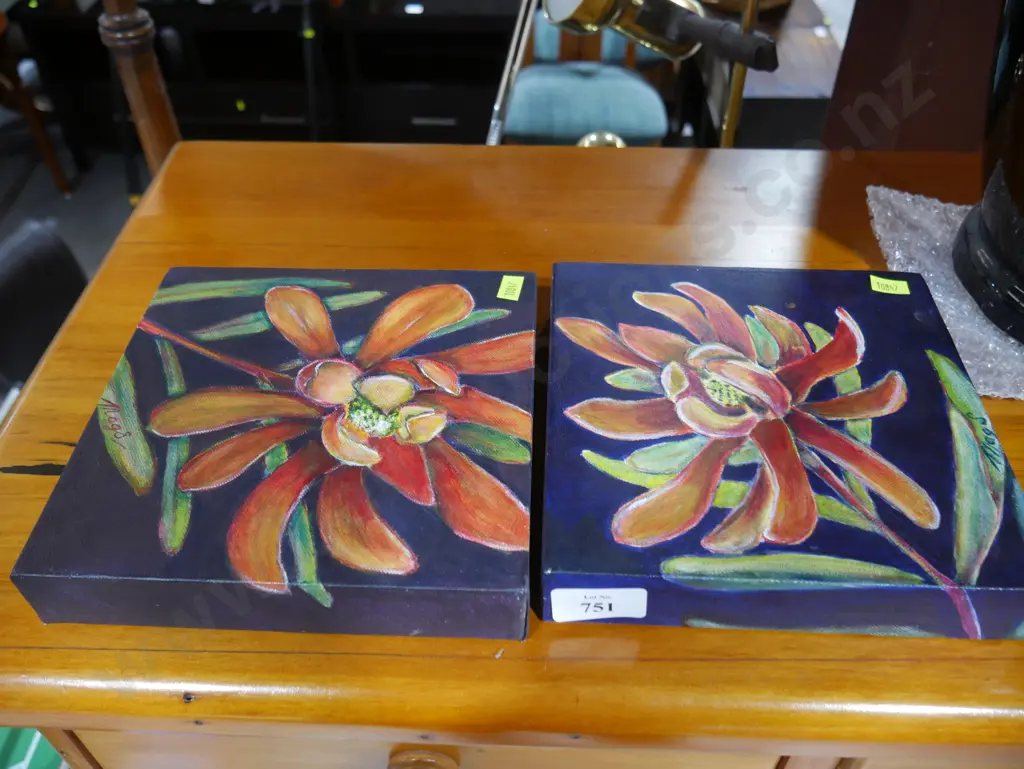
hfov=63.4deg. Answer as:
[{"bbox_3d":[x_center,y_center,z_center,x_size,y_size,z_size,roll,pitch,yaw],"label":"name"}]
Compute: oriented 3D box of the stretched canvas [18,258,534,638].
[{"bbox_3d":[-0.091,0.020,0.405,0.203,0.037,0.201,1,44,2],"label":"stretched canvas"}]

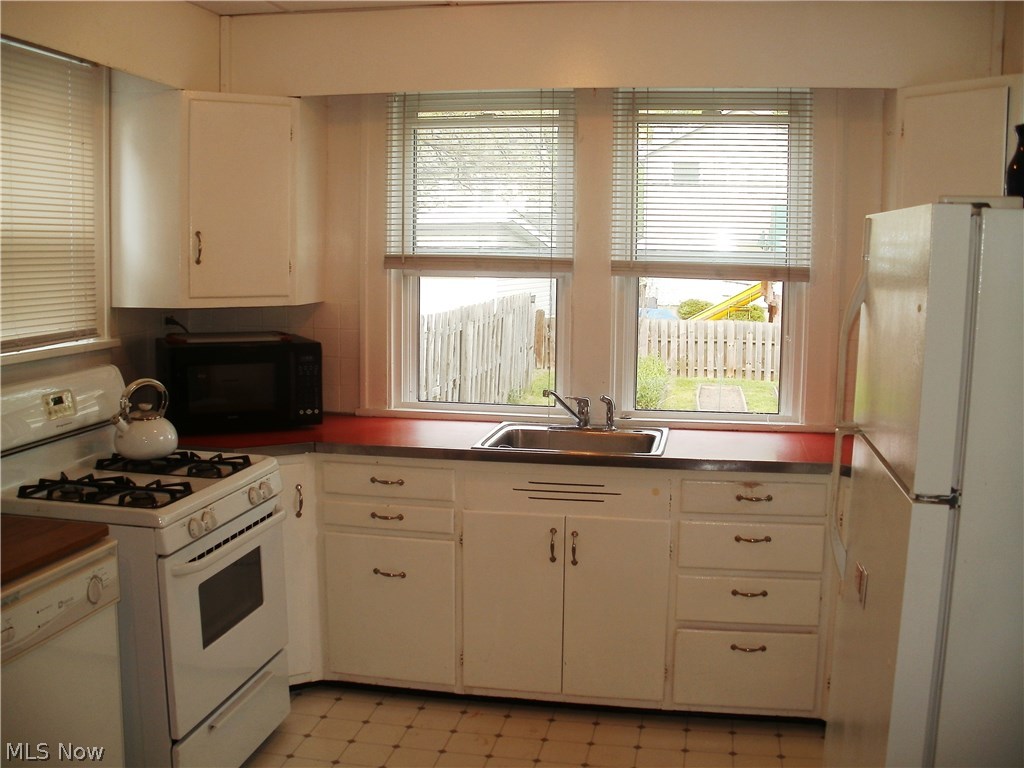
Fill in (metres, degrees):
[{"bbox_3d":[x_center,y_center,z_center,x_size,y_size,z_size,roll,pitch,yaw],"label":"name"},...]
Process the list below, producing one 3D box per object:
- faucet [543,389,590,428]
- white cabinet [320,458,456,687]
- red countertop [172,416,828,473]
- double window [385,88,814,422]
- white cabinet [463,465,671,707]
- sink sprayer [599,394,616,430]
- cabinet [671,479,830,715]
[{"bbox_3d":[0.203,0.098,3.898,0.220,0.135,0.055,-5,9,-41],"label":"faucet"},{"bbox_3d":[-0.368,0.615,3.917,0.483,0.802,0.590,2,7,11],"label":"white cabinet"},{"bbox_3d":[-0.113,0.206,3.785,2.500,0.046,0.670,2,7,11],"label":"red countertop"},{"bbox_3d":[0.293,-0.471,3.978,1.586,1.210,0.110,2,7,11],"label":"double window"},{"bbox_3d":[0.223,0.634,3.807,0.700,0.802,0.590,2,7,11],"label":"white cabinet"},{"bbox_3d":[0.351,0.103,3.889,0.072,0.125,0.050,-4,8,-34],"label":"sink sprayer"},{"bbox_3d":[0.810,0.652,3.697,0.490,0.802,0.590,2,7,11],"label":"cabinet"}]

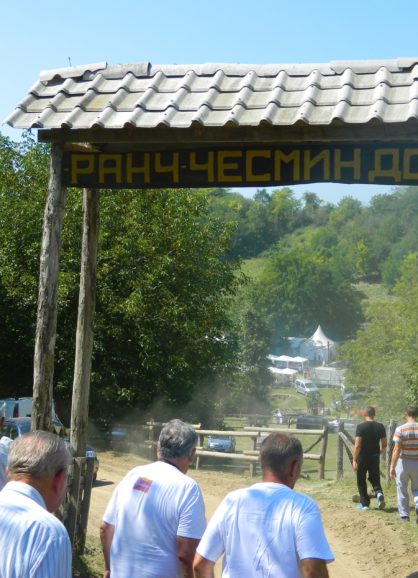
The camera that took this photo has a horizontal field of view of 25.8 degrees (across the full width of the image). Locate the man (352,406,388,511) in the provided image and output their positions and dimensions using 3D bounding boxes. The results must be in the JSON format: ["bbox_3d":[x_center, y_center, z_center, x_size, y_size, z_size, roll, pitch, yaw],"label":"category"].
[{"bbox_3d":[2.726,2.844,15.400,0.600,1.760,0.550,1,-6,-7],"label":"man"}]

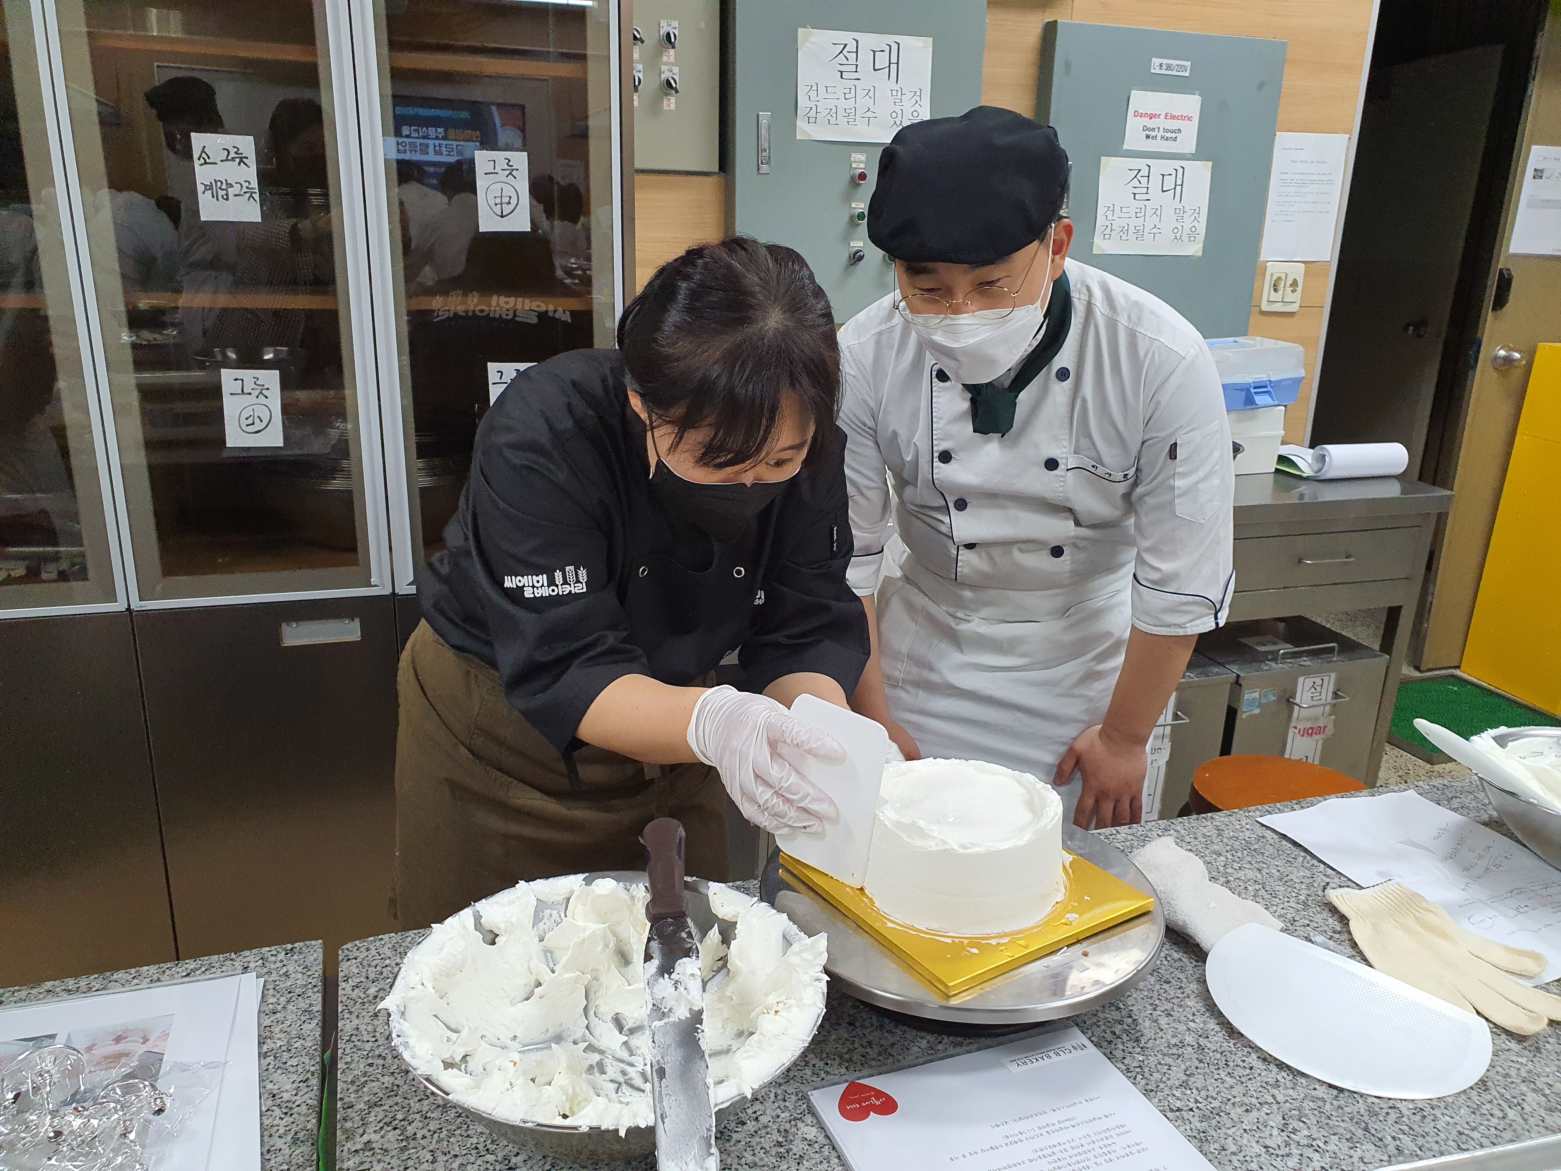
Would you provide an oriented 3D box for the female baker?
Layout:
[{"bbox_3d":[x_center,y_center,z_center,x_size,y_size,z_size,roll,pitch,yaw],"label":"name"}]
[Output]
[{"bbox_3d":[-0.120,0.366,1.158,0.480,1.360,0.610,-8,20,-28],"label":"female baker"}]

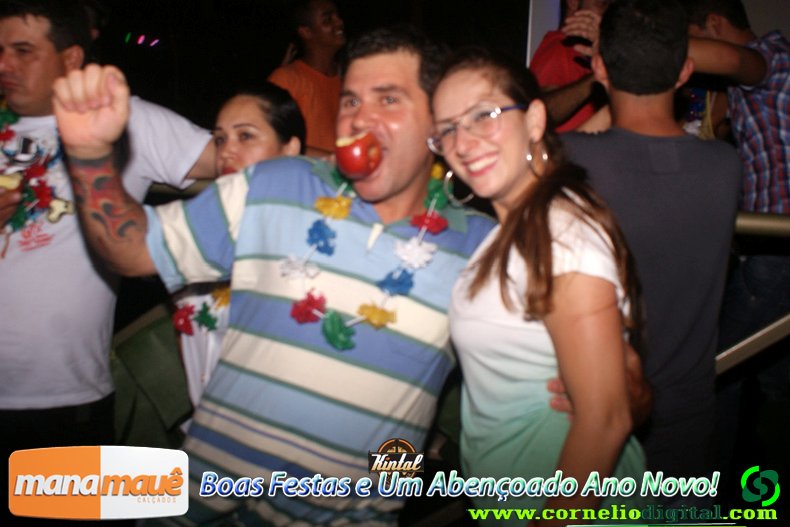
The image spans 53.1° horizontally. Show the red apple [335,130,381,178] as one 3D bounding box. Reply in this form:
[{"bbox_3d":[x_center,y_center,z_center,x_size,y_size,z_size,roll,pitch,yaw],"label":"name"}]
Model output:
[{"bbox_3d":[-0.050,-0.151,1.100,0.062,0.067,0.067,-8,14,41],"label":"red apple"}]

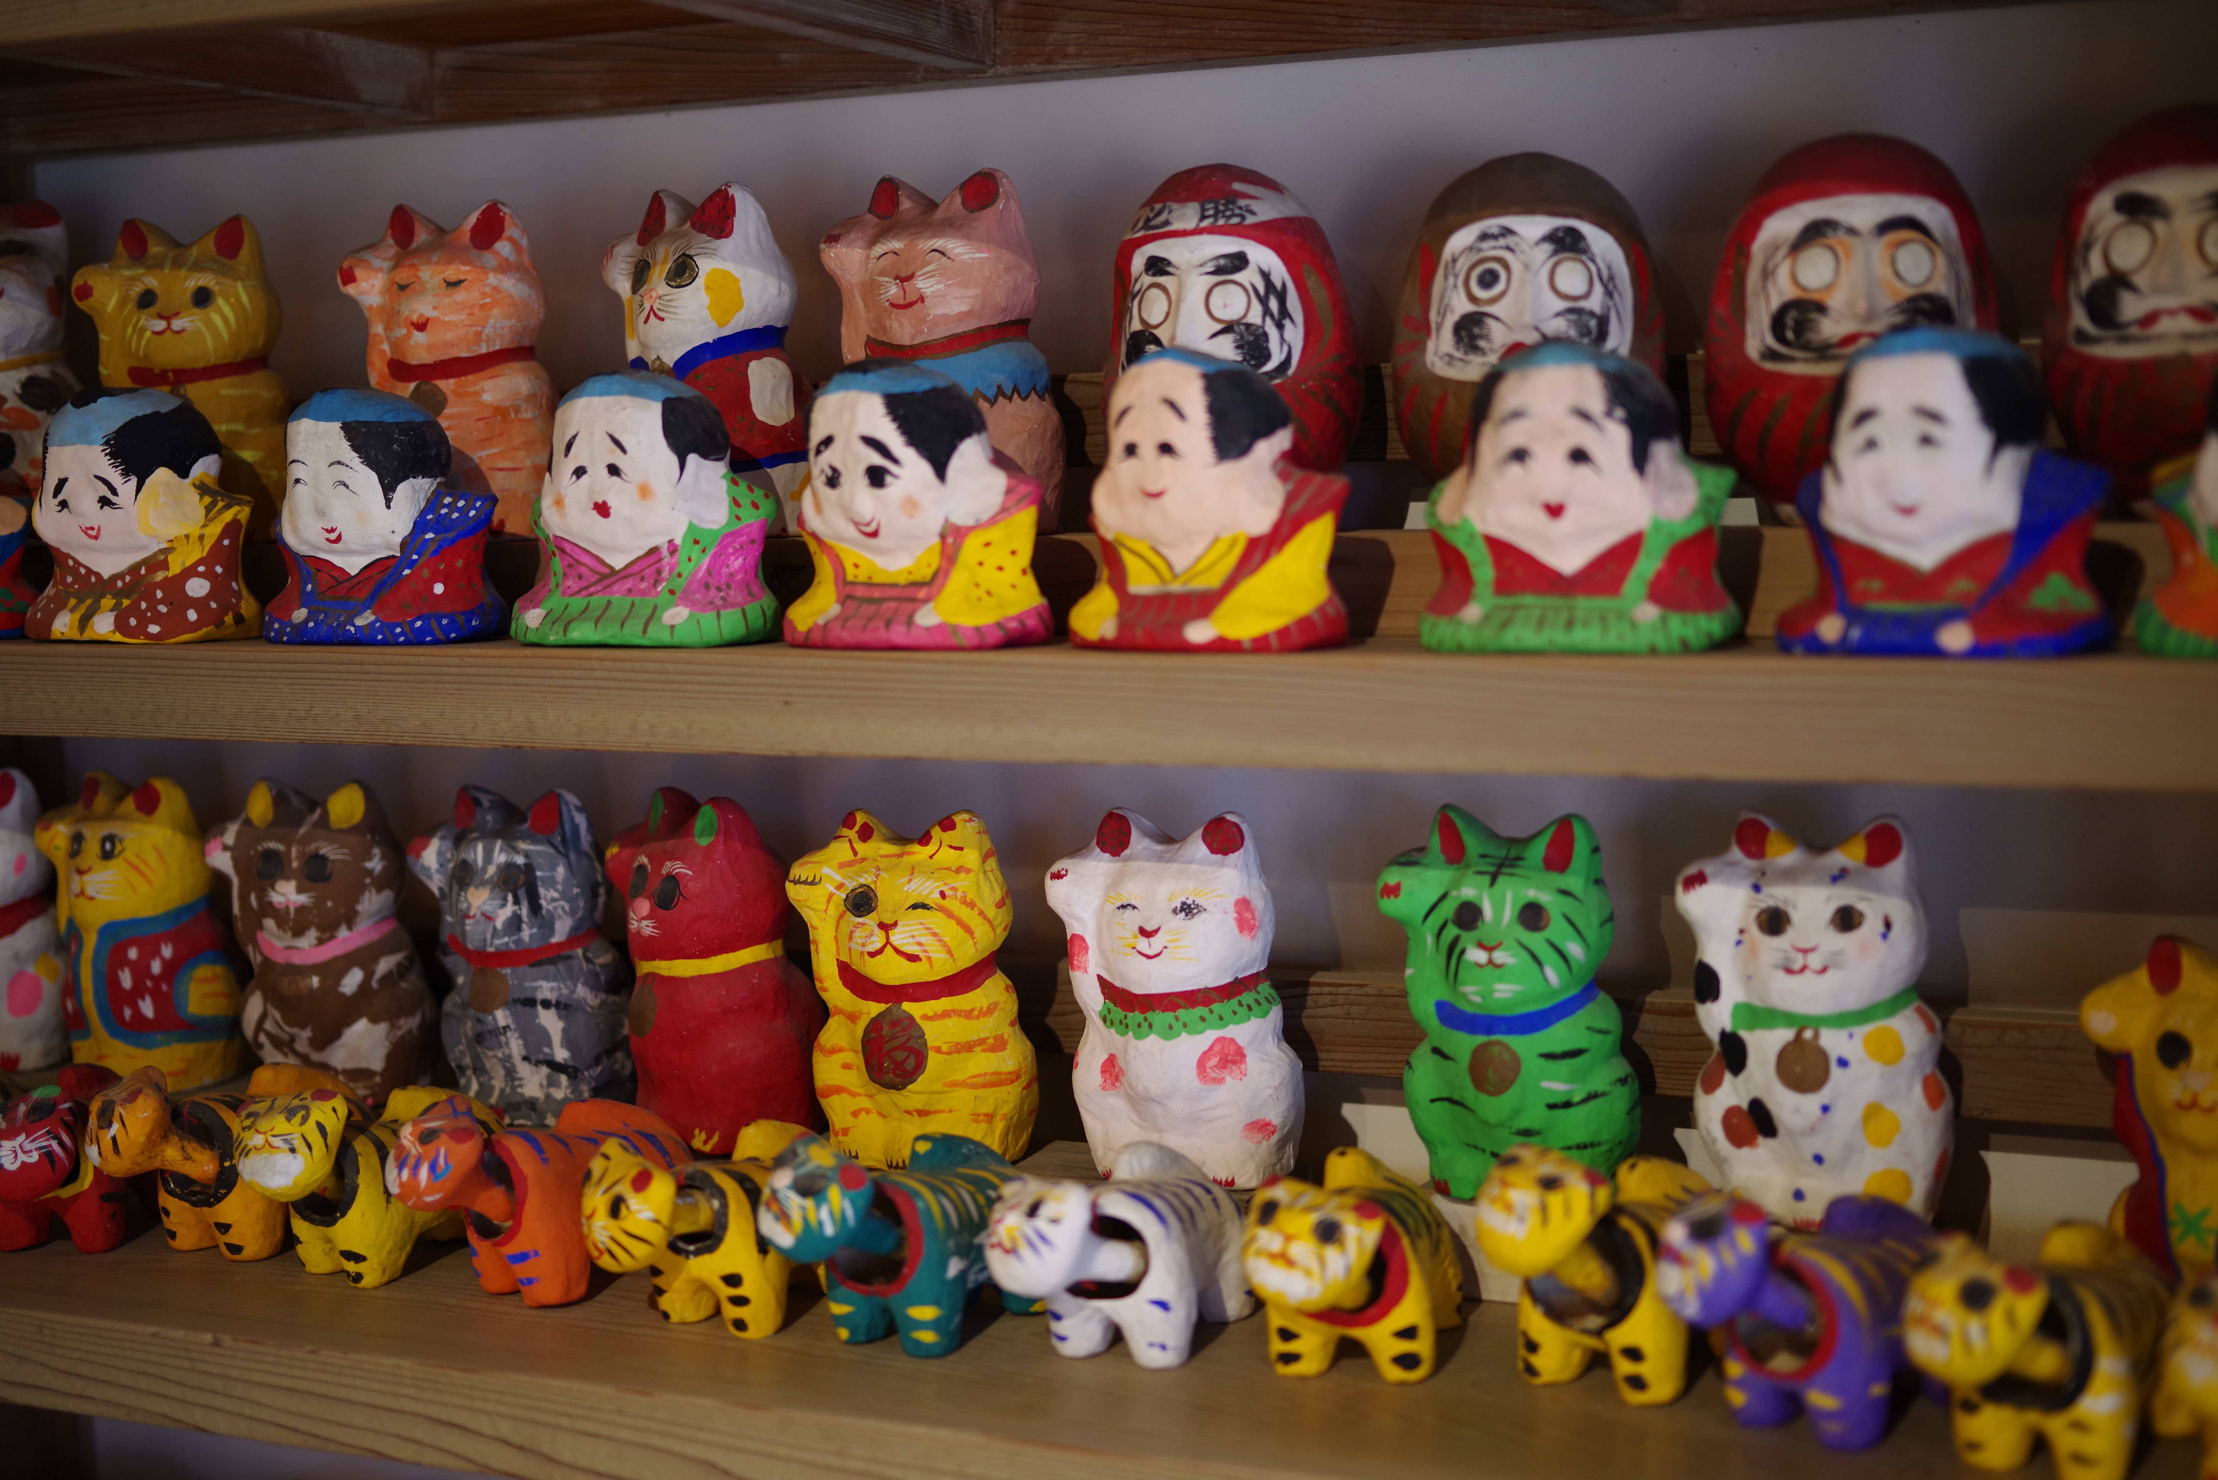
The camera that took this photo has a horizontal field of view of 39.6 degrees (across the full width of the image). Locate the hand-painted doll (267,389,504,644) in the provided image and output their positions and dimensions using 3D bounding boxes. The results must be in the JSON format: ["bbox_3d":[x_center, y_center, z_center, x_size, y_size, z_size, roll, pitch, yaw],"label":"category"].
[{"bbox_3d":[-0.264,-0.082,1.121,0.083,0.090,0.063,1,5,18],"label":"hand-painted doll"}]

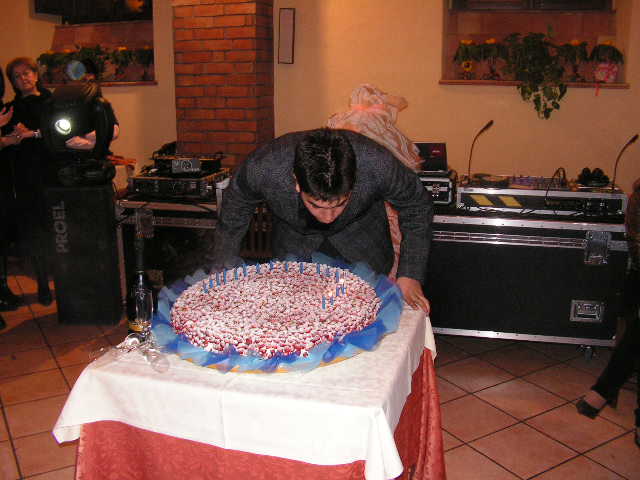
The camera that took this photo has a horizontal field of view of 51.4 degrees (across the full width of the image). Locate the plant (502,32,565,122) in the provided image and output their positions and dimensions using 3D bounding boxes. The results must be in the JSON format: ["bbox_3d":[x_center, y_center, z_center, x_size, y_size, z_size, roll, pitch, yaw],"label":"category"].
[{"bbox_3d":[1.464,-1.109,4.537,0.420,0.580,0.340,3,14,13],"label":"plant"}]

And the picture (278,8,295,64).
[{"bbox_3d":[-0.241,-1.465,4.784,0.122,0.410,0.025,4,14,16],"label":"picture"}]

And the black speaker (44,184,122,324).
[{"bbox_3d":[-1.444,0.071,4.181,0.380,0.850,0.360,-2,14,-9],"label":"black speaker"}]

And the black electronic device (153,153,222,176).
[{"bbox_3d":[-0.826,-0.509,4.339,0.440,0.120,0.300,3,14,13],"label":"black electronic device"}]

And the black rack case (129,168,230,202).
[{"bbox_3d":[-0.891,-0.363,4.282,0.490,0.135,0.480,3,14,13],"label":"black rack case"}]

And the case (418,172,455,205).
[{"bbox_3d":[0.695,-0.320,4.014,0.230,0.155,0.290,3,14,13],"label":"case"}]

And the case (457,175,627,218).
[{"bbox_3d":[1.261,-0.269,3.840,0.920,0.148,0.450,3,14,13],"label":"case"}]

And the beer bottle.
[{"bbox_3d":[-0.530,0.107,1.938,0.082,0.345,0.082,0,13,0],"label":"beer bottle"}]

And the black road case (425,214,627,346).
[{"bbox_3d":[1.063,0.180,3.816,1.160,0.750,0.630,3,14,13],"label":"black road case"}]

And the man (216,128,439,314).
[{"bbox_3d":[0.010,0.272,2.398,0.730,1.300,0.800,2,14,8],"label":"man"}]

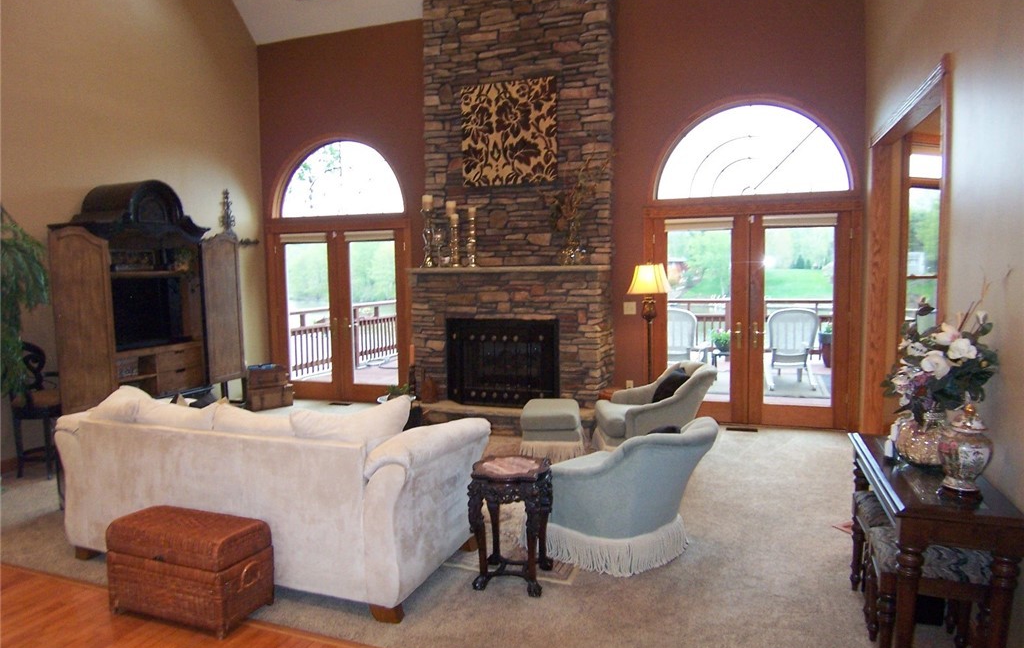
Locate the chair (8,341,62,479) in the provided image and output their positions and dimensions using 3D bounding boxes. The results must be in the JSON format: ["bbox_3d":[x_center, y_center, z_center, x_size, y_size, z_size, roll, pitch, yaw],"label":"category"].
[{"bbox_3d":[-3.781,0.660,5.376,0.470,1.060,0.440,1,5,19],"label":"chair"}]

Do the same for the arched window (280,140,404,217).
[{"bbox_3d":[-2.048,-1.733,8.111,1.732,0.871,0.100,1,4,20],"label":"arched window"}]

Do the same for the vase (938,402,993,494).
[{"bbox_3d":[1.570,0.435,2.360,0.194,0.317,0.194,1,4,20],"label":"vase"}]

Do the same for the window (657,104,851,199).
[{"bbox_3d":[2.283,-1.666,6.536,1.759,0.854,0.100,1,4,20],"label":"window"}]

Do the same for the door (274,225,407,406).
[{"bbox_3d":[-2.074,-0.122,8.239,1.893,2.116,0.100,1,4,20],"label":"door"}]

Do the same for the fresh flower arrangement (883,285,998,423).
[{"bbox_3d":[1.729,0.112,2.764,0.370,0.550,0.400,1,5,19],"label":"fresh flower arrangement"}]

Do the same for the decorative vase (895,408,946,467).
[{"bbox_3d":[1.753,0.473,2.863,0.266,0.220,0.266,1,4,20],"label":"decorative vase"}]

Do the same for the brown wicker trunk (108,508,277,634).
[{"bbox_3d":[-1.493,1.117,3.163,0.665,0.440,0.330,1,5,21],"label":"brown wicker trunk"}]

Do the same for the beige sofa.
[{"bbox_3d":[-1.323,0.817,3.780,2.269,0.932,0.932,1,5,22],"label":"beige sofa"}]

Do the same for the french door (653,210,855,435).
[{"bbox_3d":[2.309,-0.040,6.647,1.784,2.057,0.100,1,5,19],"label":"french door"}]

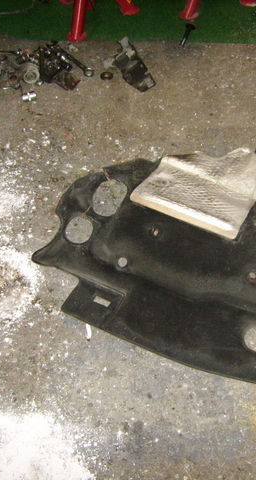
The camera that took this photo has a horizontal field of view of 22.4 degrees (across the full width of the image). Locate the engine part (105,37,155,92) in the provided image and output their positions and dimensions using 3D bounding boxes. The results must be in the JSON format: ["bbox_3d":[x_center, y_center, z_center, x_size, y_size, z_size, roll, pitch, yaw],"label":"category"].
[{"bbox_3d":[-0.002,-0.549,2.041,0.110,0.050,0.235,-19,55,-14],"label":"engine part"}]

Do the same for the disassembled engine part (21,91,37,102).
[{"bbox_3d":[-0.299,-0.436,1.970,0.045,0.024,0.024,-16,54,-12],"label":"disassembled engine part"}]

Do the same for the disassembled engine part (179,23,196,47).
[{"bbox_3d":[0.195,-0.679,2.158,0.030,0.030,0.117,14,57,11],"label":"disassembled engine part"}]

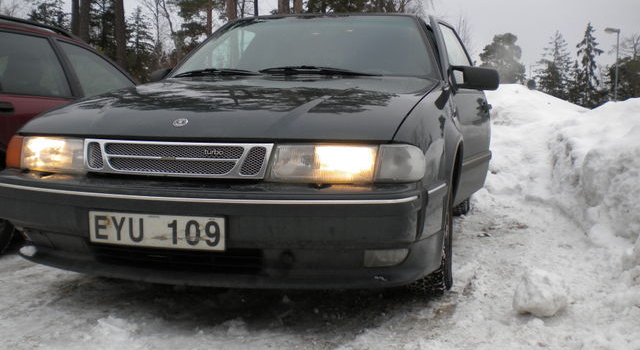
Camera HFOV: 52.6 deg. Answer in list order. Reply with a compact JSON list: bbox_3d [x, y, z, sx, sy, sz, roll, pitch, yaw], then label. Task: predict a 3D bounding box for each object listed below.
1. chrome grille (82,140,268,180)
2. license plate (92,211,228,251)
[{"bbox_3d":[-0.500,-0.054,2.177,0.700,0.130,0.070,2,4,15],"label":"chrome grille"},{"bbox_3d":[-0.530,0.180,2.091,0.480,0.110,0.015,2,4,15],"label":"license plate"}]

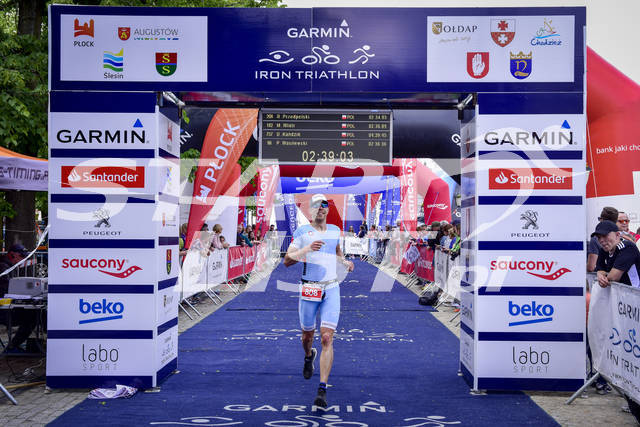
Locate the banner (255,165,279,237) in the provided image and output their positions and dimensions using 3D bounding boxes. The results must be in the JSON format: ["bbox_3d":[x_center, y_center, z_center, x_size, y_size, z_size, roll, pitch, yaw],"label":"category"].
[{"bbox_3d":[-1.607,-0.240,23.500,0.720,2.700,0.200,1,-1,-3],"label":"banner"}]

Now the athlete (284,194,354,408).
[{"bbox_3d":[-0.004,0.760,6.870,0.610,1.810,0.660,0,-1,0],"label":"athlete"}]

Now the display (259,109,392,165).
[{"bbox_3d":[0.064,-0.814,8.300,1.410,0.585,0.120,0,-1,2],"label":"display"}]

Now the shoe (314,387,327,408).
[{"bbox_3d":[0.012,1.528,6.520,0.105,0.125,0.285,0,-1,4],"label":"shoe"}]

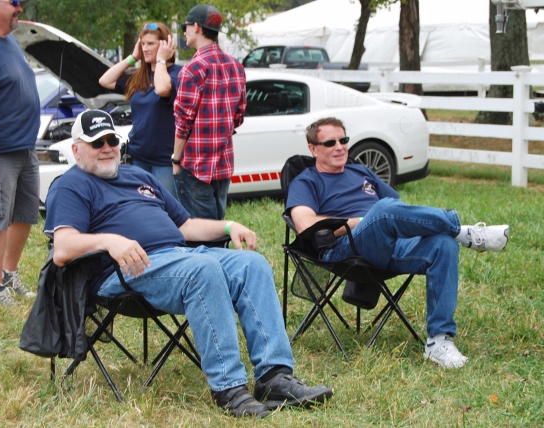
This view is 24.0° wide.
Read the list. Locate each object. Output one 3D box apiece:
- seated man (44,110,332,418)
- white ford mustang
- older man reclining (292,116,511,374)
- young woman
[{"bbox_3d":[-0.370,0.169,5.296,1.050,1.170,0.800,6,9,45],"label":"seated man"},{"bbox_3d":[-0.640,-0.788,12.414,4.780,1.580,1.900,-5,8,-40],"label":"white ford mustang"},{"bbox_3d":[0.555,0.101,6.098,1.020,1.130,0.620,5,8,40],"label":"older man reclining"},{"bbox_3d":[-0.760,-0.300,7.461,0.500,1.630,0.400,4,7,30],"label":"young woman"}]

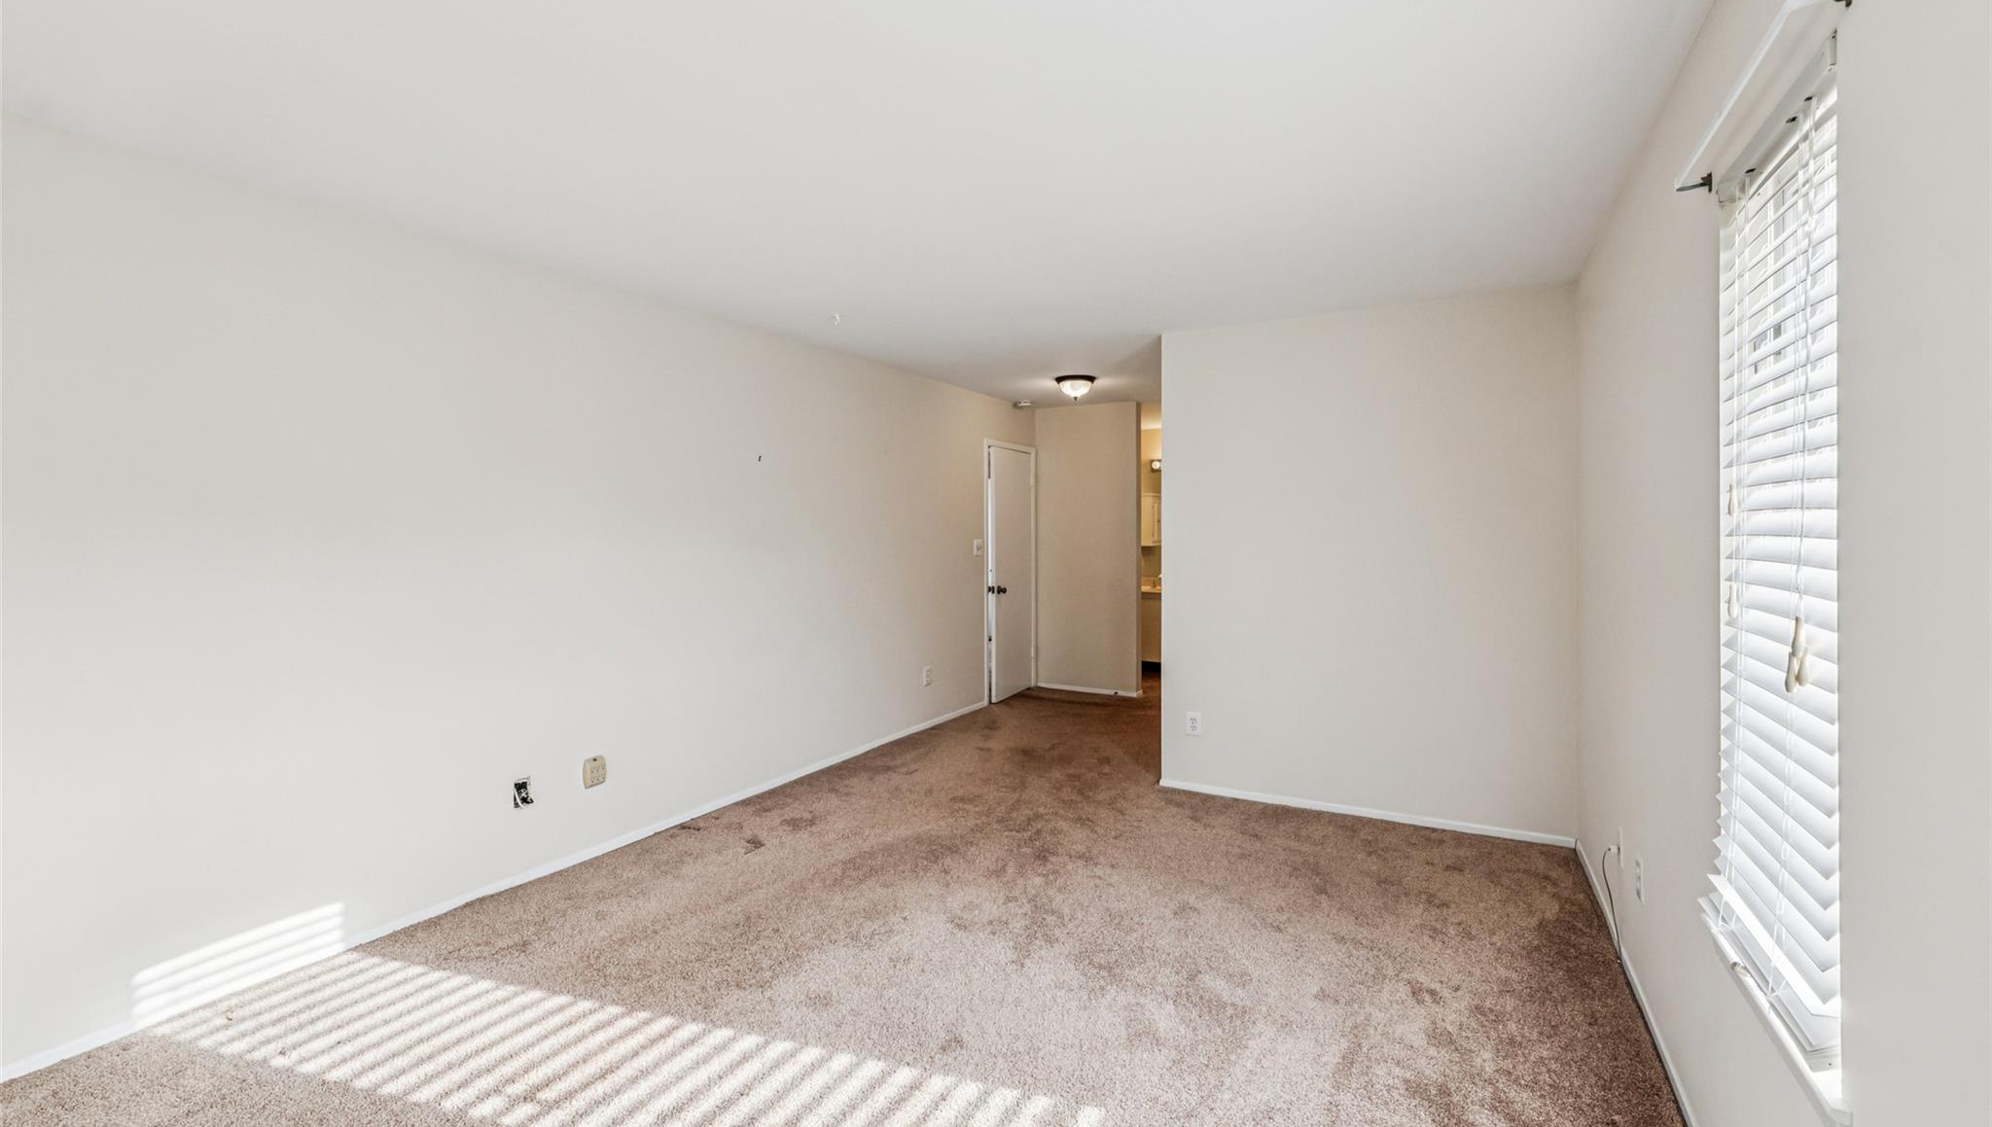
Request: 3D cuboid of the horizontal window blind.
[{"bbox_3d":[1.318,-0.005,1.300,0.070,1.430,0.560,1,2,31],"label":"horizontal window blind"}]

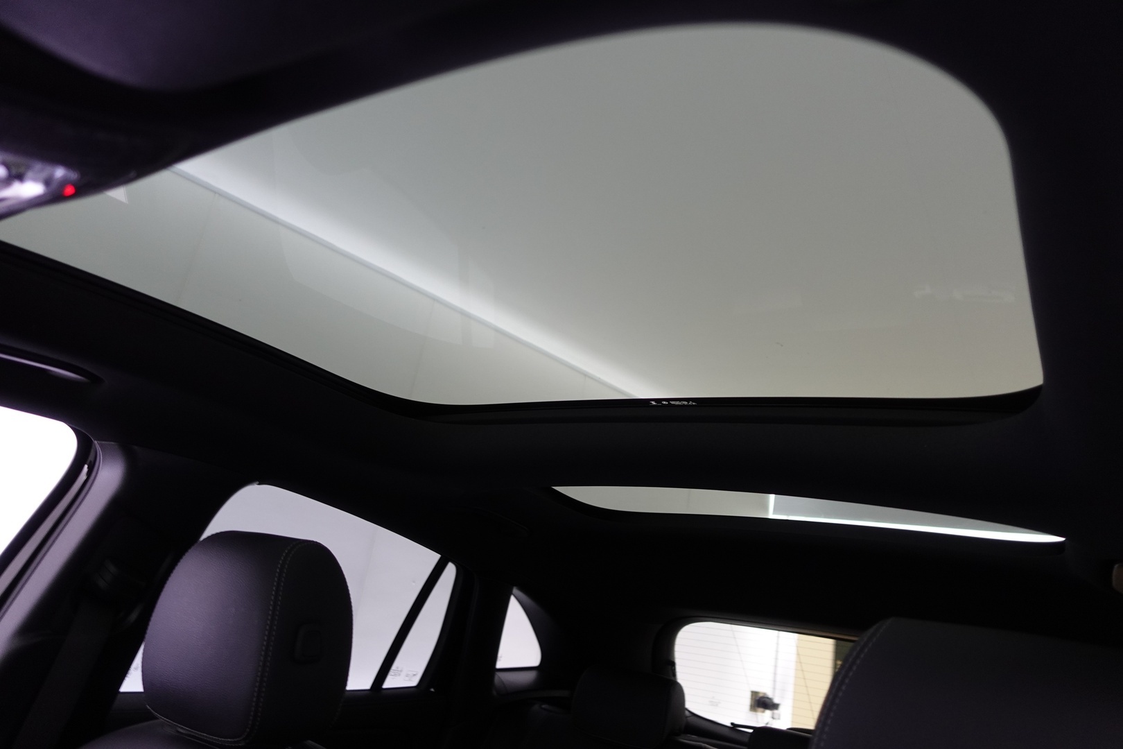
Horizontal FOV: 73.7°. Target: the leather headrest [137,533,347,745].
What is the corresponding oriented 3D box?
[{"bbox_3d":[-0.371,0.298,0.885,0.265,0.210,0.125,-2,-21,35],"label":"leather headrest"}]

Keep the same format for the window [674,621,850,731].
[{"bbox_3d":[0.717,0.780,1.778,0.960,0.330,0.080,-2,13,35],"label":"window"}]

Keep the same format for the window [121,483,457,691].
[{"bbox_3d":[-0.392,0.400,1.316,0.060,0.330,0.620,23,-5,39],"label":"window"}]

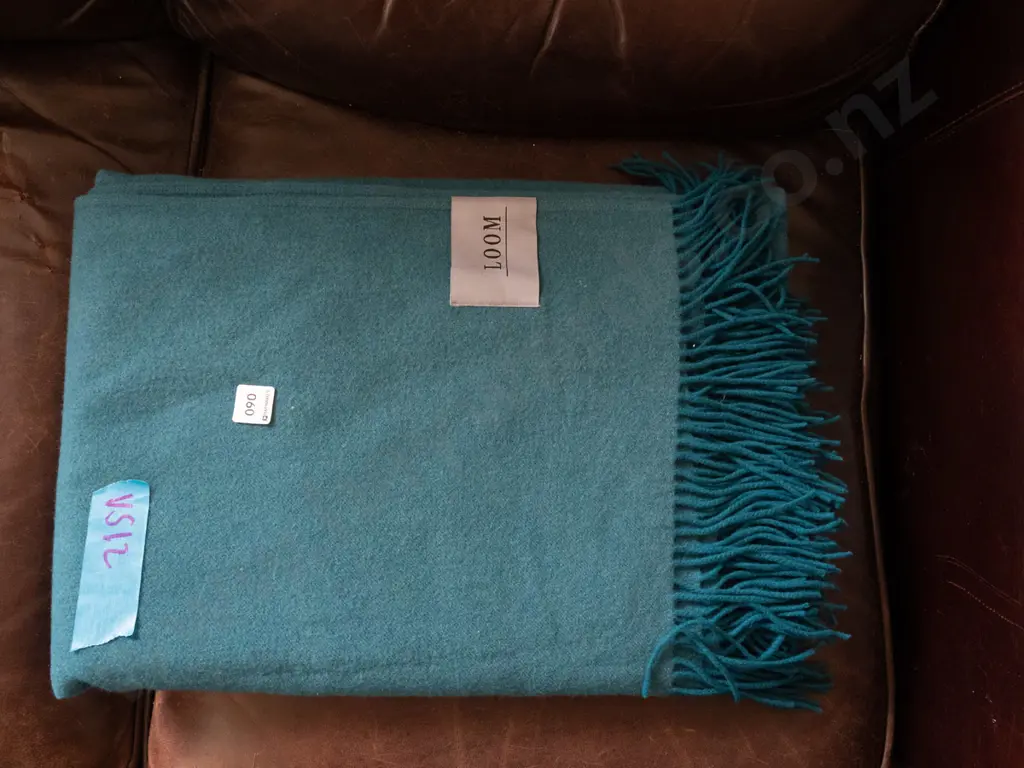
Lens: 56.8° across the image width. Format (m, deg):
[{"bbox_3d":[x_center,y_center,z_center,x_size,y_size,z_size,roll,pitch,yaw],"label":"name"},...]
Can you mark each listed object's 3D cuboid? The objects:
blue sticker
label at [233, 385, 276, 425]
[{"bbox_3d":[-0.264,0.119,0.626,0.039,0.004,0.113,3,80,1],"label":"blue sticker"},{"bbox_3d":[-0.176,0.014,0.645,0.026,0.002,0.026,4,80,1],"label":"label"}]

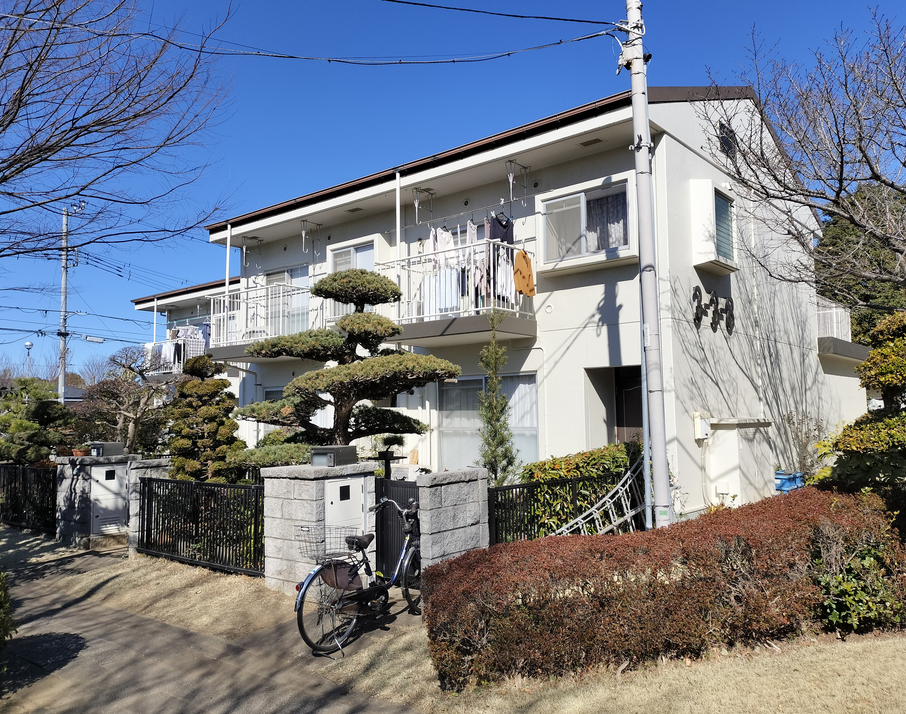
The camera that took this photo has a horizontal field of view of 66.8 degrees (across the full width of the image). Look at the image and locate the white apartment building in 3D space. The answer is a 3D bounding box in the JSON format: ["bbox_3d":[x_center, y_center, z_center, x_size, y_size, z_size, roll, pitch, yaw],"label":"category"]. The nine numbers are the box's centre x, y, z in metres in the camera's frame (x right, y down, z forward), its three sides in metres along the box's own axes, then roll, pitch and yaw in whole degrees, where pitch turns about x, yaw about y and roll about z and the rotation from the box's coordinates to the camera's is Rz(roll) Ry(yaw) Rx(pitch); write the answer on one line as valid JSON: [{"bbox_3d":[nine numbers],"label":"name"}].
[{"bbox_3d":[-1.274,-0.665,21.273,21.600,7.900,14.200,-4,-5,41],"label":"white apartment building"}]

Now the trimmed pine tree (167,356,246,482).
[{"bbox_3d":[-3.220,1.248,9.067,1.050,2.500,1.050,-4,-5,41],"label":"trimmed pine tree"}]

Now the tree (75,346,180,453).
[{"bbox_3d":[-5.631,1.293,12.079,1.850,3.050,1.800,-4,-5,41],"label":"tree"}]

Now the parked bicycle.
[{"bbox_3d":[-0.609,1.697,5.598,0.580,1.070,1.800,-3,-5,36],"label":"parked bicycle"}]

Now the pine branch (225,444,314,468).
[{"bbox_3d":[-2.074,1.132,7.900,1.100,0.300,0.750,1,-4,-15],"label":"pine branch"}]

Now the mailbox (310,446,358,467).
[{"bbox_3d":[-1.204,1.002,6.946,0.370,0.170,0.270,-4,-5,41],"label":"mailbox"}]

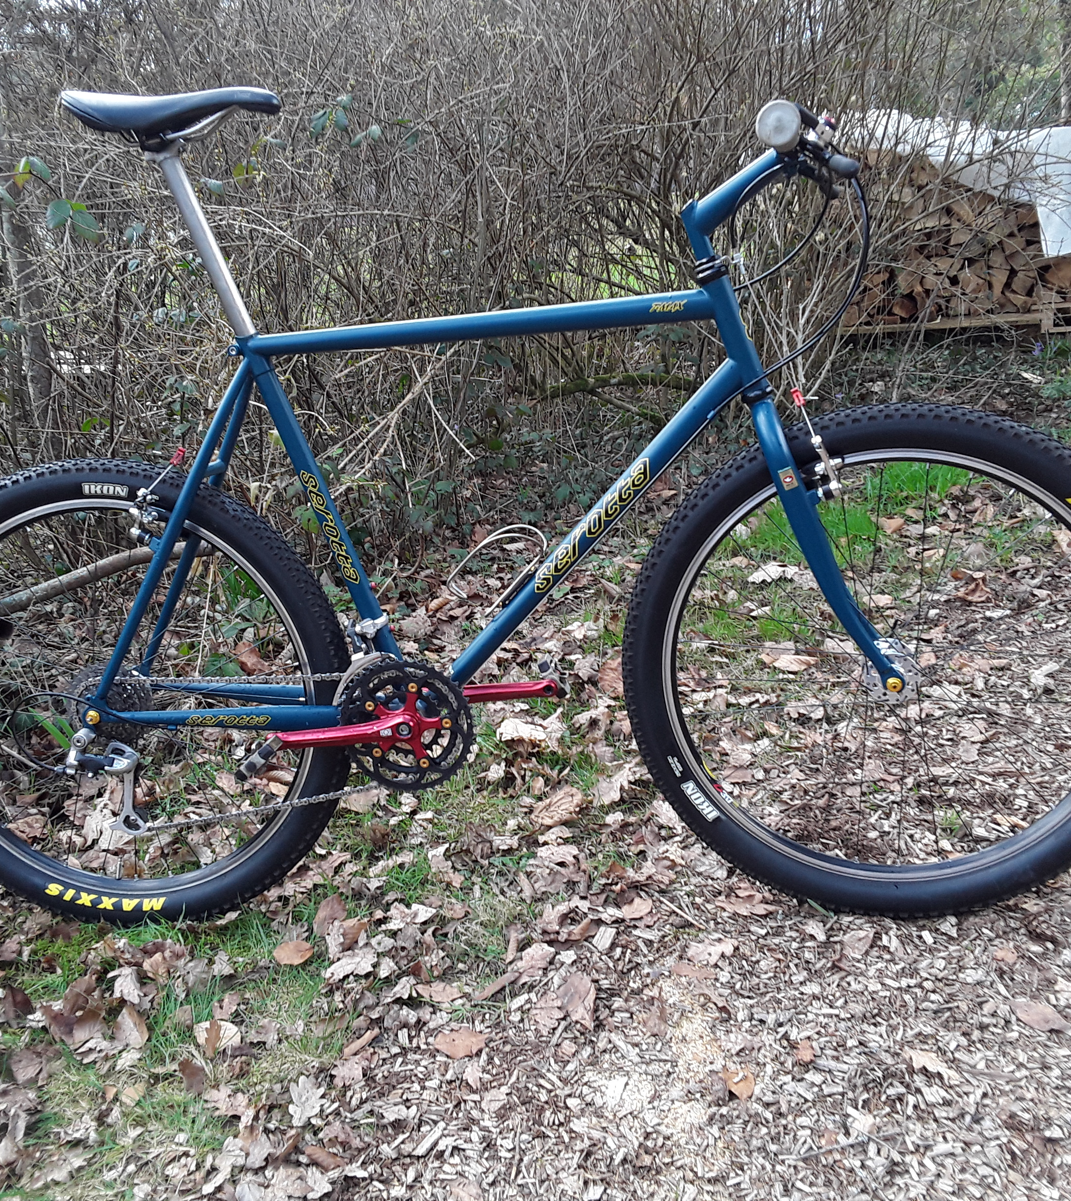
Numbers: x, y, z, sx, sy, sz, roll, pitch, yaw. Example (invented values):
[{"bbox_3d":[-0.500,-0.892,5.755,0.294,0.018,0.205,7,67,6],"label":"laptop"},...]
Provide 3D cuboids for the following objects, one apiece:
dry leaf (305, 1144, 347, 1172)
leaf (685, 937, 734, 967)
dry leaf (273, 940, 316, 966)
[{"bbox_3d":[-0.222,0.588,1.317,0.048,0.018,0.020,8,24,33],"label":"dry leaf"},{"bbox_3d":[0.219,0.441,1.568,0.063,0.016,0.052,-3,13,7],"label":"leaf"},{"bbox_3d":[-0.319,0.465,1.653,0.054,0.015,0.045,-7,13,-13],"label":"dry leaf"}]

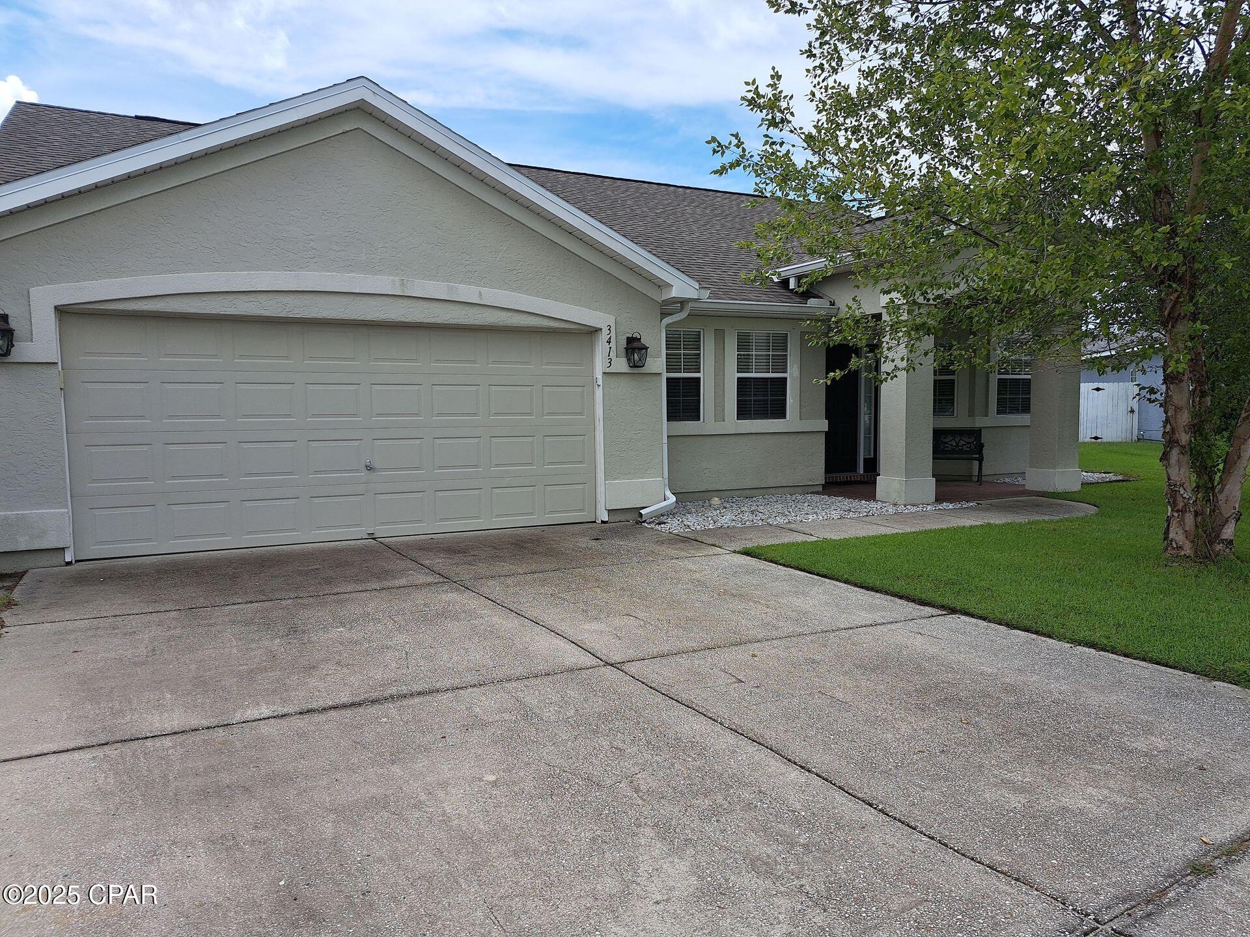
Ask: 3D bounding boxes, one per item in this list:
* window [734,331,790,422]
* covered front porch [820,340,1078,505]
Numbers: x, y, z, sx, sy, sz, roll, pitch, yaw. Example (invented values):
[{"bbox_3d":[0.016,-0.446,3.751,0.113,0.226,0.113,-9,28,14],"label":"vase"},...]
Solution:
[{"bbox_3d":[1.868,-1.238,11.720,0.865,1.197,0.100,-2,4,-26],"label":"window"},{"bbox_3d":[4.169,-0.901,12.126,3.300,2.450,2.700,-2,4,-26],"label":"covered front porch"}]

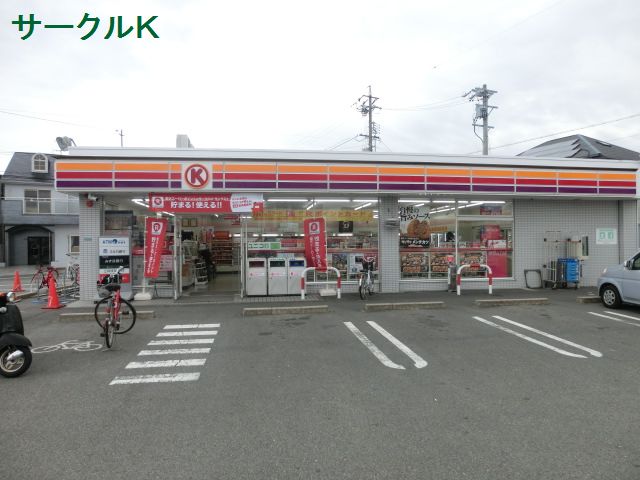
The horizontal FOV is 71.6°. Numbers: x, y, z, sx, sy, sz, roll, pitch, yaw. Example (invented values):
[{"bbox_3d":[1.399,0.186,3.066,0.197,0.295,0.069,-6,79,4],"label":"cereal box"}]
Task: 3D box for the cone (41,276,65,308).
[{"bbox_3d":[-6.150,1.215,10.250,0.380,0.700,0.380,0,0,-8],"label":"cone"}]

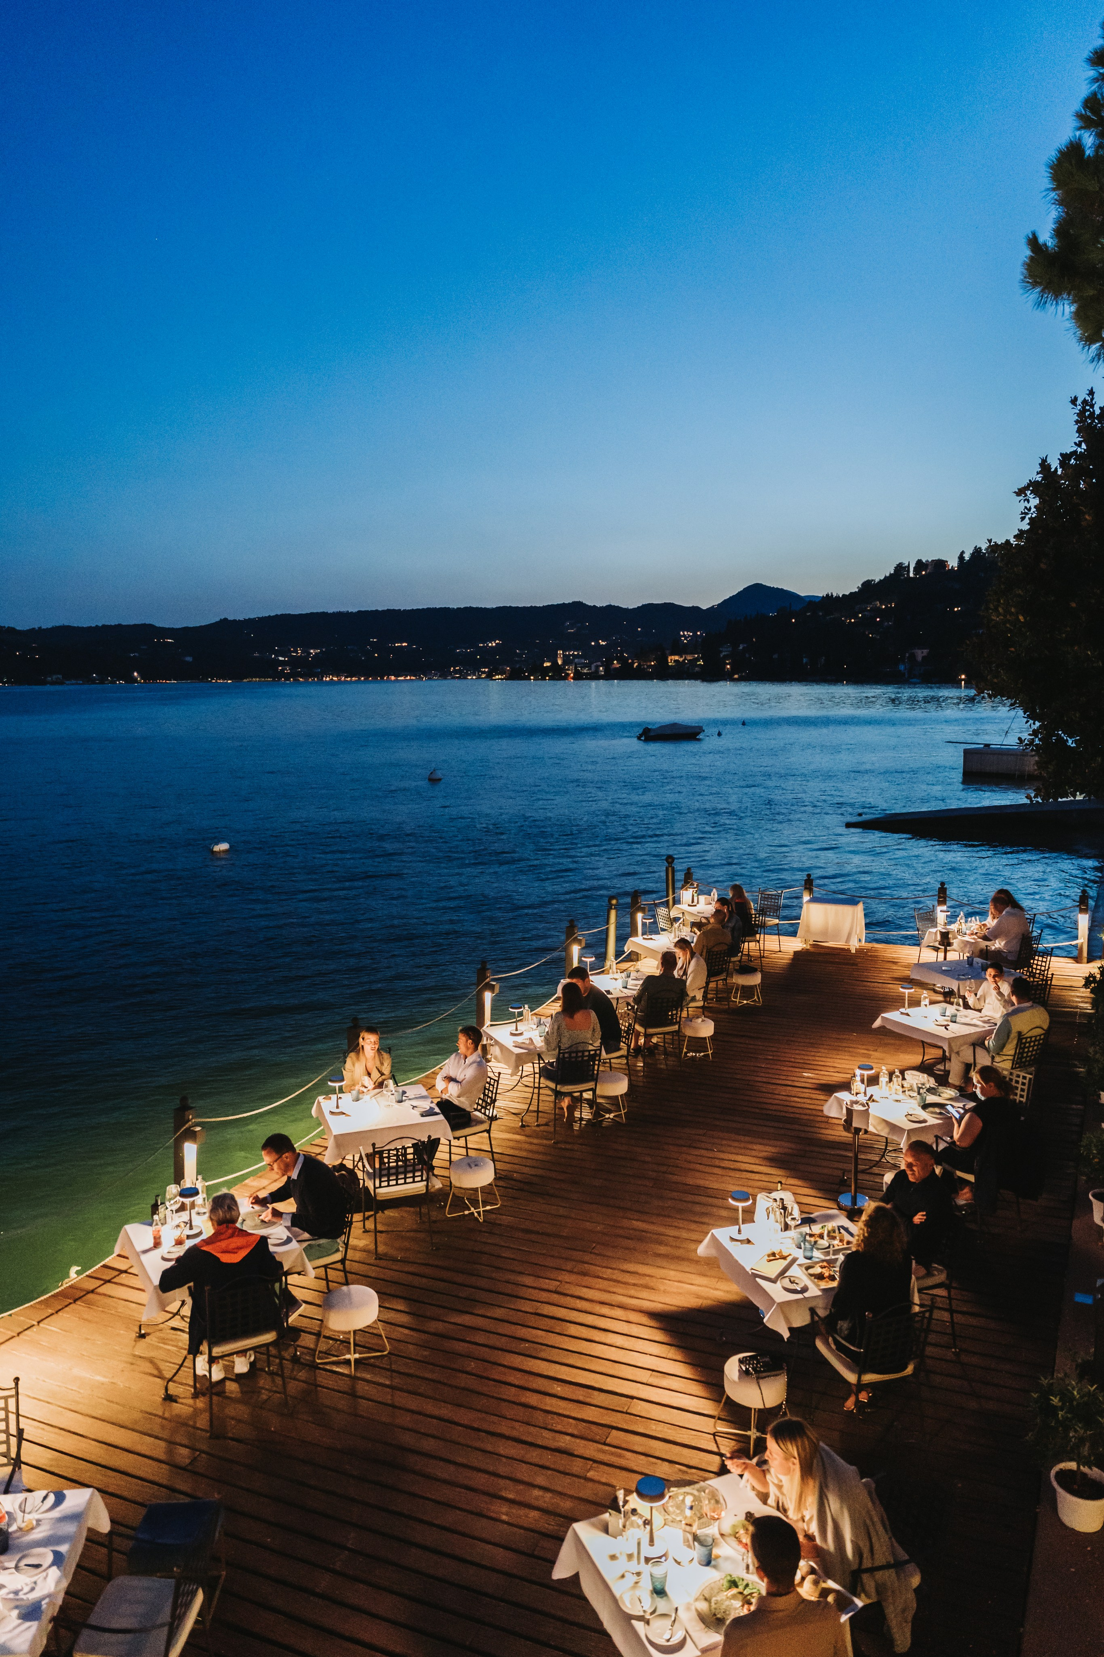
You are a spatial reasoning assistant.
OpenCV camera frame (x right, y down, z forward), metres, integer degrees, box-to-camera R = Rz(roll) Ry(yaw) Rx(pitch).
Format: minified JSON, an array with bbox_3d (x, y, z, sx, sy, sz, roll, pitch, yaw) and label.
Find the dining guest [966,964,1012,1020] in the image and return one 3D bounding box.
[{"bbox_3d":[4.630,2.071,11.878,0.740,1.230,0.520,-6,10,-38],"label":"dining guest"}]

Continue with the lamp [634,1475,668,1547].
[{"bbox_3d":[0.378,2.595,4.144,0.127,0.280,0.127,0,8,0],"label":"lamp"}]

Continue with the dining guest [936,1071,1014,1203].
[{"bbox_3d":[3.470,2.598,9.103,0.480,1.200,0.720,-6,10,-40],"label":"dining guest"}]

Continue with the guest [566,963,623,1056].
[{"bbox_3d":[0.410,1.990,10.897,0.750,1.320,0.520,-4,9,-25],"label":"guest"}]

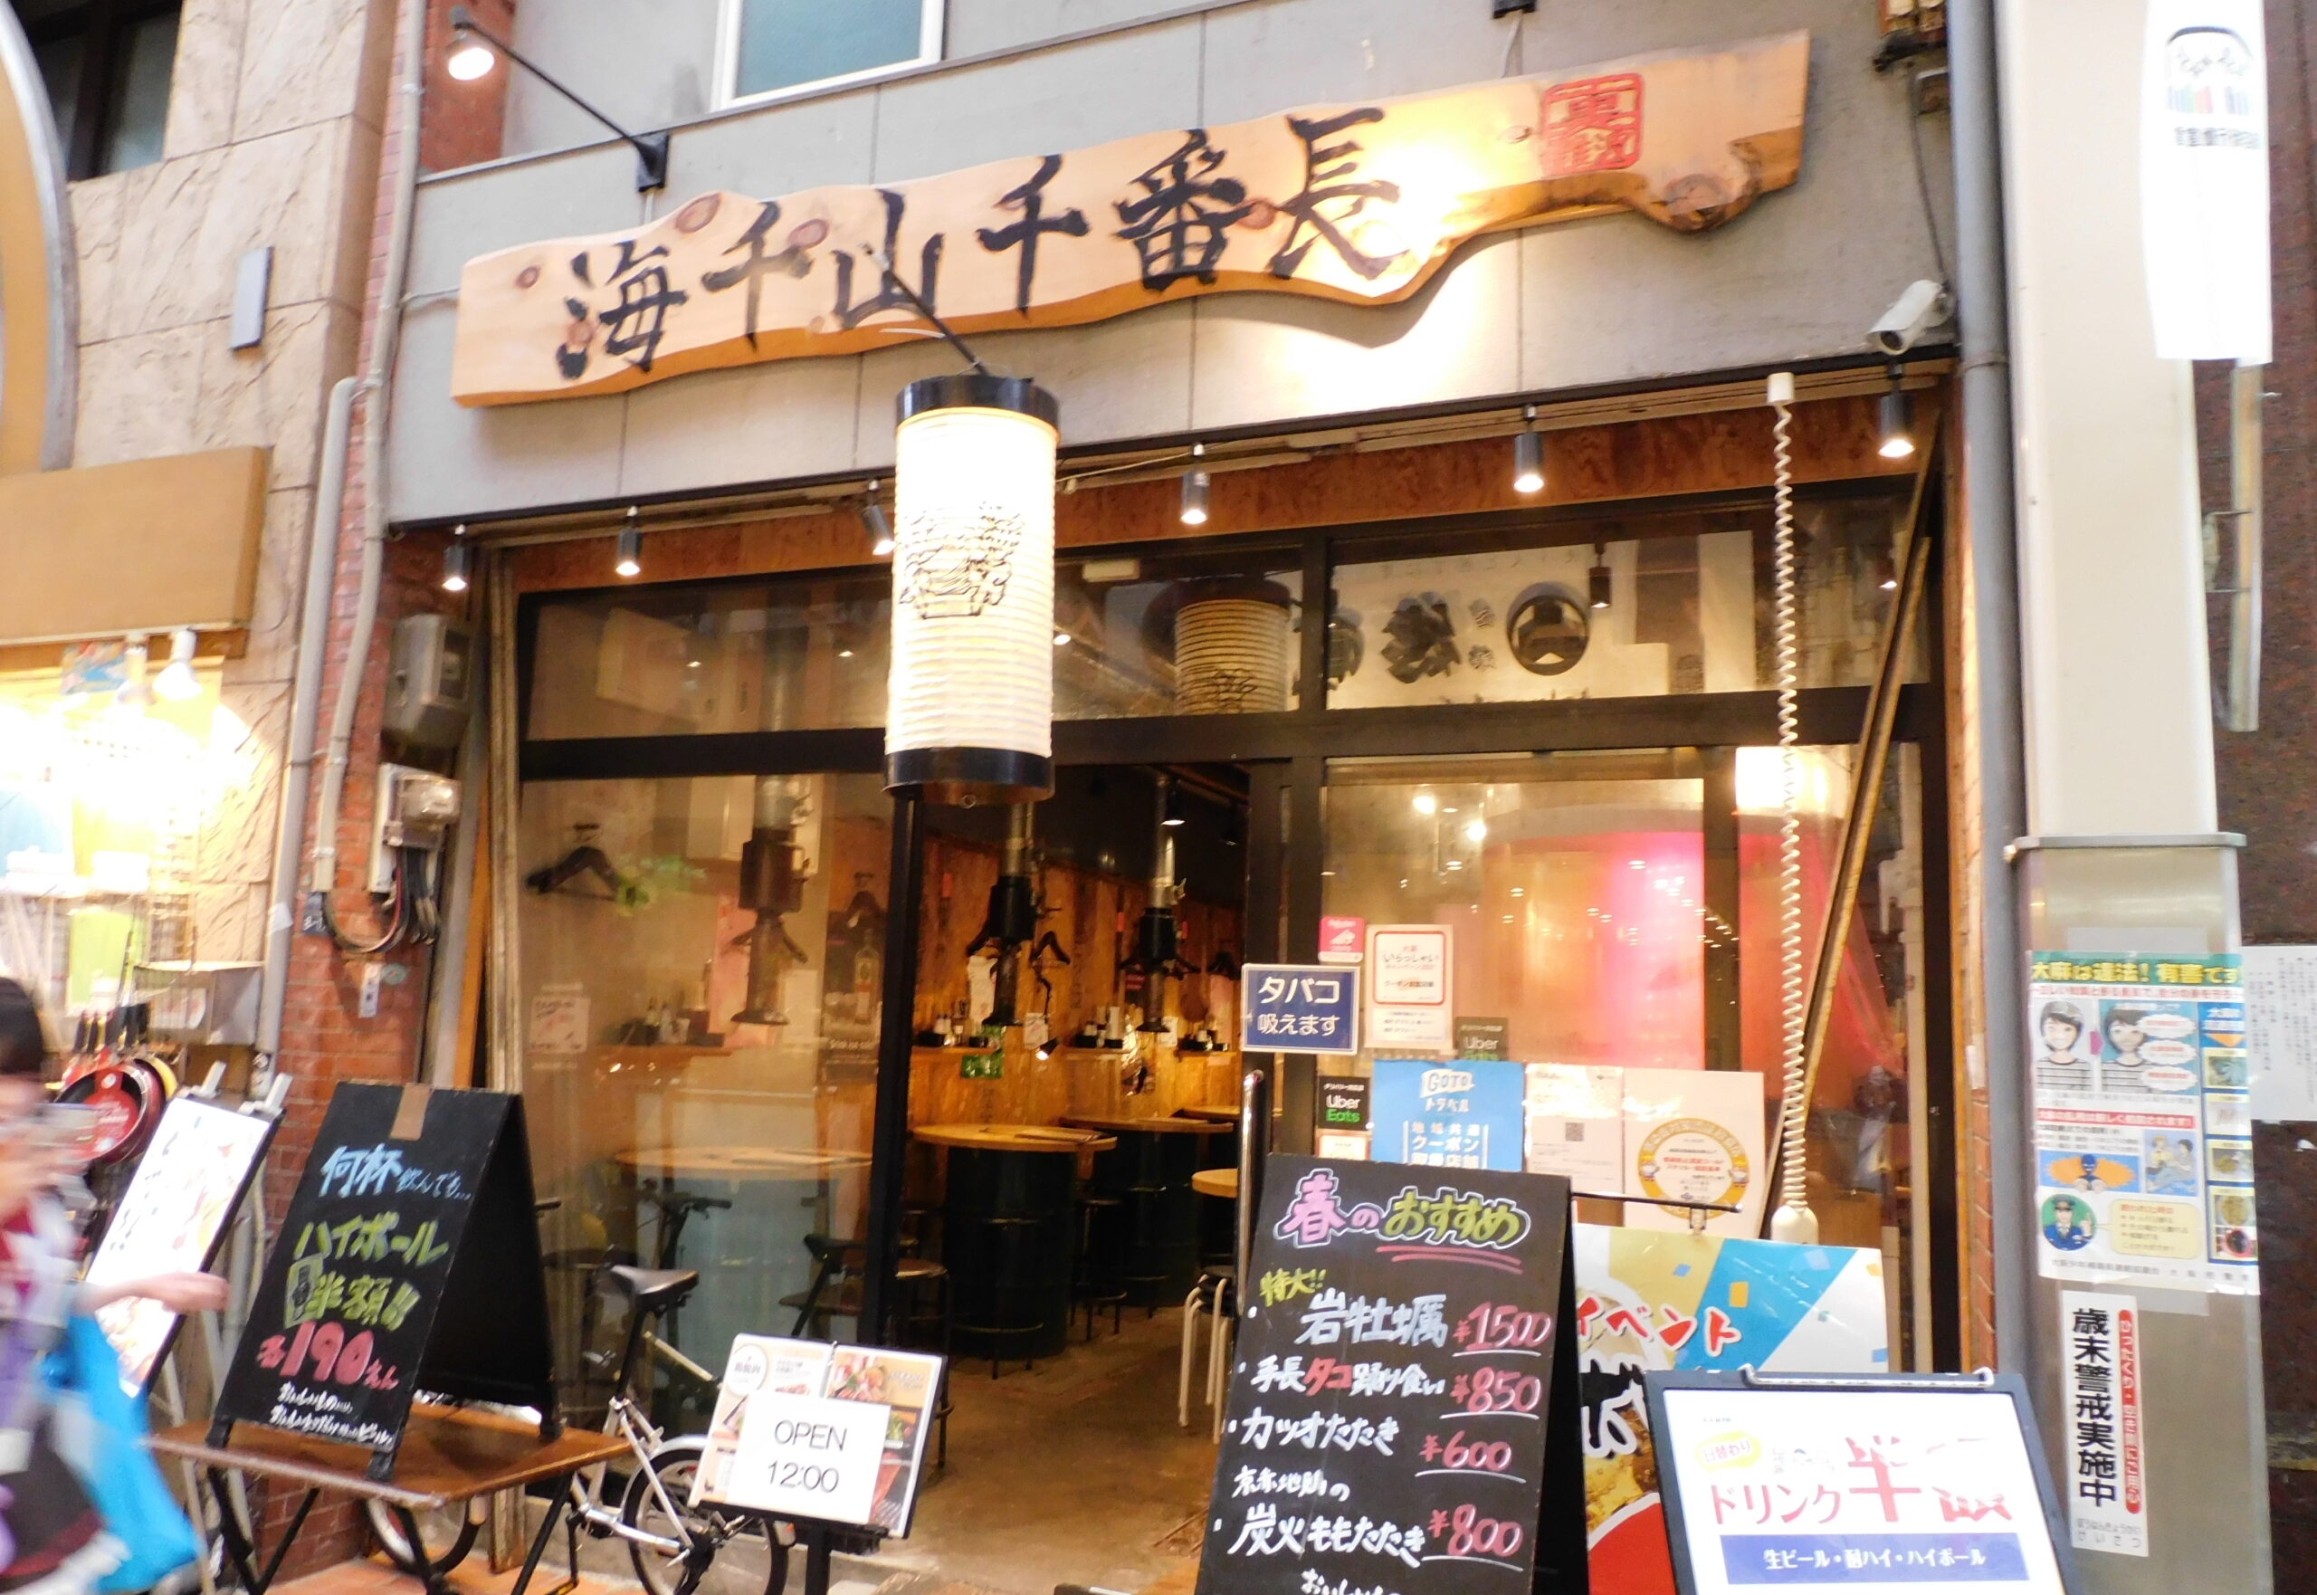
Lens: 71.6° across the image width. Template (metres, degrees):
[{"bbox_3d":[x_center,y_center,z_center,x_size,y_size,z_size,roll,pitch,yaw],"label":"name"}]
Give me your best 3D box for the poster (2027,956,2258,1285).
[{"bbox_3d":[1.550,0.505,2.536,0.300,0.515,0.030,-2,-9,28],"label":"poster"}]

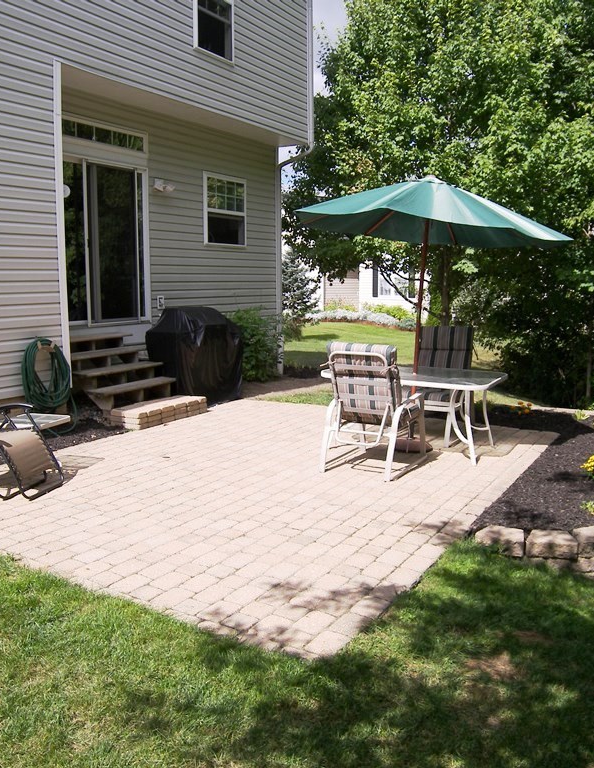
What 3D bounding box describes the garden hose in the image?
[{"bbox_3d":[-2.492,0.005,7.120,0.260,0.900,0.500,5,10,31],"label":"garden hose"}]

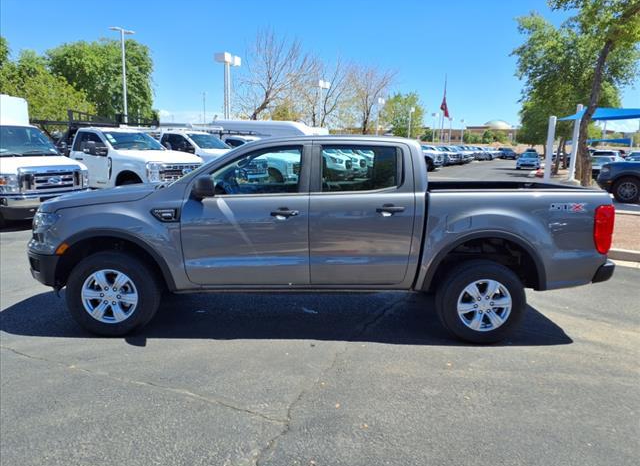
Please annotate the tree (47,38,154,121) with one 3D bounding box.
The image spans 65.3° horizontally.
[{"bbox_3d":[-16.349,-9.862,37.782,8.000,9.098,7.500,1,10,0],"label":"tree"}]

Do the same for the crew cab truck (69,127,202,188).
[{"bbox_3d":[-5.778,-1.789,13.518,5.950,2.060,2.050,7,11,28],"label":"crew cab truck"}]

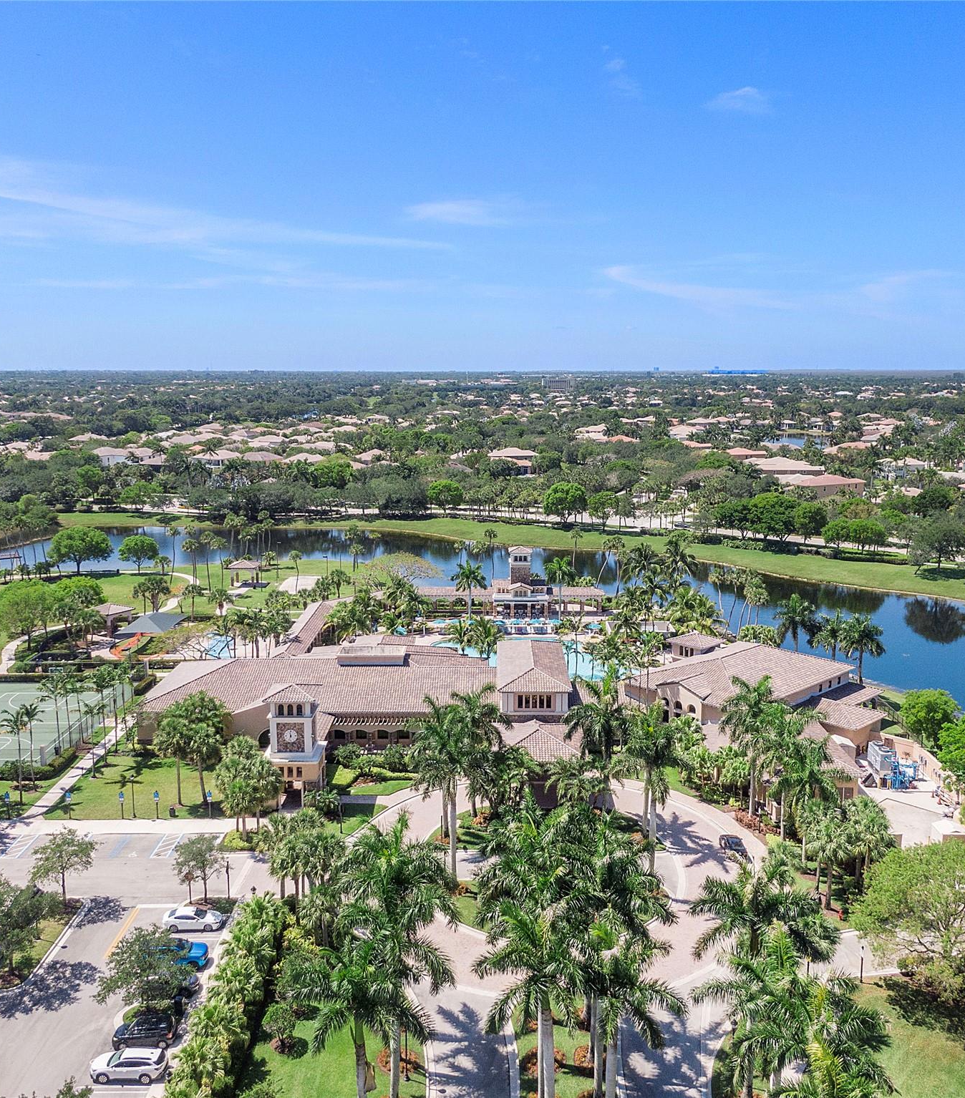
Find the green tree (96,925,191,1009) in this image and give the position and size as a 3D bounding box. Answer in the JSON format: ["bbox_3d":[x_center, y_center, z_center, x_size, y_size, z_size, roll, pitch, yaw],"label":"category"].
[{"bbox_3d":[-24.469,30.025,72.762,6.700,6.300,6.600,0,10,0],"label":"green tree"}]

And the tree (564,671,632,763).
[{"bbox_3d":[11.345,19.542,101.175,6.690,15.950,6.690,0,10,0],"label":"tree"}]

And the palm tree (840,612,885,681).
[{"bbox_3d":[54.100,14.774,145.362,6.400,10.800,6.400,0,10,0],"label":"palm tree"}]

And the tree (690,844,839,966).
[{"bbox_3d":[16.900,26.374,63.628,8.400,16.700,8.400,0,10,0],"label":"tree"}]

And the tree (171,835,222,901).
[{"bbox_3d":[-24.157,27.143,86.519,4.230,6.140,4.230,0,10,0],"label":"tree"}]

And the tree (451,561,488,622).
[{"bbox_3d":[-2.200,7.692,184.730,6.300,10.900,6.300,0,10,0],"label":"tree"}]

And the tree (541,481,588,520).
[{"bbox_3d":[24.414,-14.056,302.845,13.000,11.860,13.000,0,10,0],"label":"tree"}]

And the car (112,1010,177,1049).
[{"bbox_3d":[-22.850,32.569,68.899,4.450,1.650,1.830,0,10,-2],"label":"car"}]

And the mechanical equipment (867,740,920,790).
[{"bbox_3d":[46.500,24.334,114.867,4.200,2.700,7.000,0,10,0],"label":"mechanical equipment"}]

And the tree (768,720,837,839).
[{"bbox_3d":[30.164,22.734,95.519,5.900,12.700,5.900,0,10,0],"label":"tree"}]

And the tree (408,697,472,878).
[{"bbox_3d":[-3.703,21.482,90.001,5.800,17.110,5.800,0,10,0],"label":"tree"}]

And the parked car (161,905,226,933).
[{"bbox_3d":[-23.900,30.479,84.017,4.700,1.450,1.840,0,10,-2],"label":"parked car"}]

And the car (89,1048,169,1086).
[{"bbox_3d":[-23.130,33.517,66.377,4.720,1.670,1.880,0,10,1],"label":"car"}]

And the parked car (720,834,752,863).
[{"bbox_3d":[23.700,28.340,95.916,1.850,1.520,4.700,-1,10,-5],"label":"parked car"}]

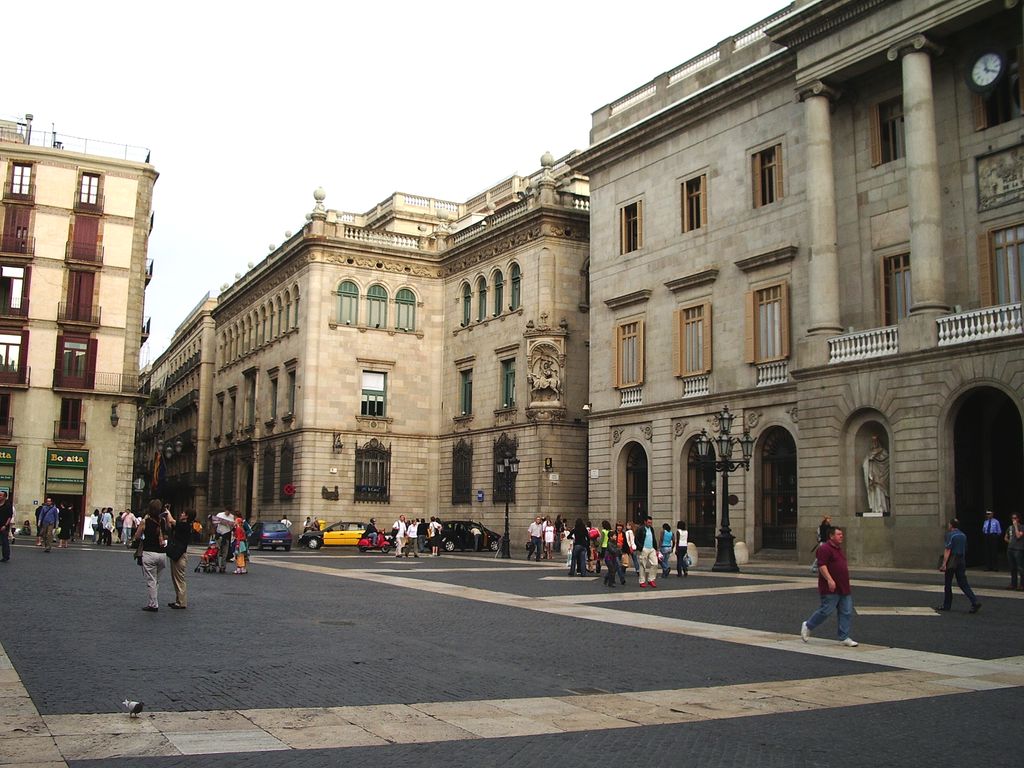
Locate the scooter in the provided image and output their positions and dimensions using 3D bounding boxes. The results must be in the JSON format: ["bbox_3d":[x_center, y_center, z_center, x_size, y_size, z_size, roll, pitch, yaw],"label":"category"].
[{"bbox_3d":[-6.299,7.196,47.579,1.700,1.080,0.680,-2,-9,19],"label":"scooter"}]

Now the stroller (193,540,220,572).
[{"bbox_3d":[-8.617,4.881,29.300,0.720,0.920,0.470,8,-10,-40],"label":"stroller"}]

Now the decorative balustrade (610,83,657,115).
[{"bbox_3d":[5.759,-13.332,48.775,0.300,0.720,3.360,6,-10,-32],"label":"decorative balustrade"}]

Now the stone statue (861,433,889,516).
[{"bbox_3d":[11.656,2.886,33.200,0.650,2.500,0.880,6,-10,-32],"label":"stone statue"}]

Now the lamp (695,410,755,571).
[{"bbox_3d":[7.073,3.462,34.300,1.930,5.450,1.930,-1,-9,12],"label":"lamp"}]

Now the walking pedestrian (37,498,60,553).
[{"bbox_3d":[-15.475,4.727,34.728,0.600,1.760,0.480,3,-9,-17],"label":"walking pedestrian"}]

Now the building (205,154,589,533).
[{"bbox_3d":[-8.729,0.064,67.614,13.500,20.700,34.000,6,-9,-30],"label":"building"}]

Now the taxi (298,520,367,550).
[{"bbox_3d":[-8.648,7.814,53.300,4.400,1.430,1.740,4,-9,-19],"label":"taxi"}]

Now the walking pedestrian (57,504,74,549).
[{"bbox_3d":[-17.288,5.486,40.000,0.550,1.660,0.420,2,-8,-10],"label":"walking pedestrian"}]

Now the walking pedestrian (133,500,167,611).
[{"bbox_3d":[-5.654,2.661,16.224,0.550,1.710,0.480,5,-9,-26],"label":"walking pedestrian"}]

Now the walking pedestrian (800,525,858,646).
[{"bbox_3d":[4.751,3.002,15.527,0.850,1.750,0.600,-4,-9,28],"label":"walking pedestrian"}]

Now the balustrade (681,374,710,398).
[{"bbox_3d":[7.727,0.105,43.483,0.250,0.800,1.680,6,-9,-30],"label":"balustrade"}]

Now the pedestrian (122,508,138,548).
[{"bbox_3d":[-17.847,6.722,48.500,0.550,1.700,0.400,-1,-8,10],"label":"pedestrian"}]

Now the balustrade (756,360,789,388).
[{"bbox_3d":[9.986,-0.364,39.692,0.250,0.800,1.650,6,-9,-30],"label":"balustrade"}]

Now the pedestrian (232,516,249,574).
[{"bbox_3d":[-7.604,4.523,29.000,0.440,1.600,0.330,-2,-9,20],"label":"pedestrian"}]

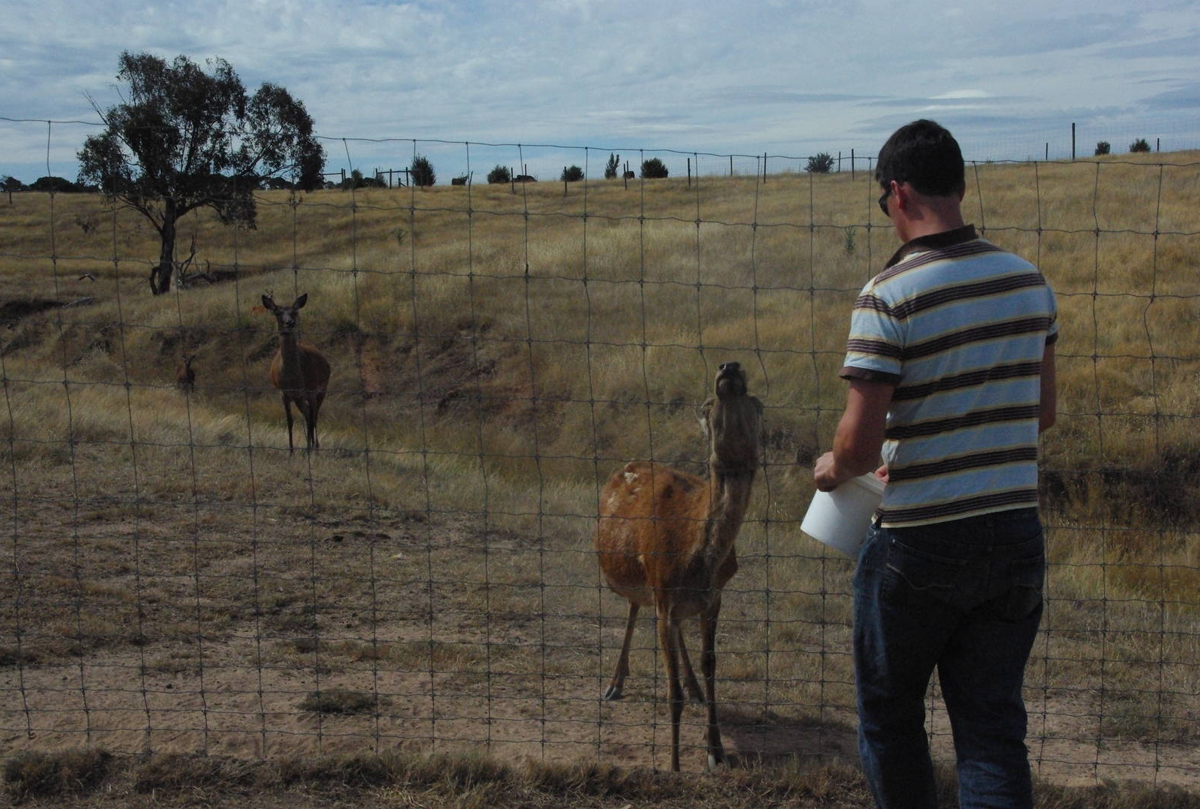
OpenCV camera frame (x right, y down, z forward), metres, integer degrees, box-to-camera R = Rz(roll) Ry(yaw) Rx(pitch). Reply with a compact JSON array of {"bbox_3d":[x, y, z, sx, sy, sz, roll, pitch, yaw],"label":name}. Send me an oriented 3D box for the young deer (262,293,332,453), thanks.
[{"bbox_3d":[-2.368,-0.245,13.500,0.420,1.240,1.080,1,5,6],"label":"young deer"}]

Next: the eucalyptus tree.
[{"bbox_3d":[-10.471,-6.097,45.000,6.200,6.200,5.700,0,5,0],"label":"eucalyptus tree"}]

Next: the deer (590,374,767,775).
[{"bbox_3d":[0.256,0.437,5.447,0.410,1.200,1.080,-1,5,-13],"label":"deer"}]

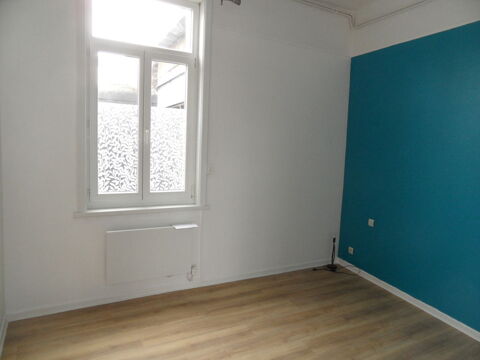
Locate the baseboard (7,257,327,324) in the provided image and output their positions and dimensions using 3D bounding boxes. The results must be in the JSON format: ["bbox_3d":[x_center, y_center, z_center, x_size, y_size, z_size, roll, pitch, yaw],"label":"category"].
[{"bbox_3d":[-0.324,0.994,3.213,3.168,0.075,0.018,-1,8,-25],"label":"baseboard"}]

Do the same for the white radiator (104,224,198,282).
[{"bbox_3d":[-0.754,0.631,2.901,0.756,0.447,0.095,-1,8,-25],"label":"white radiator"}]

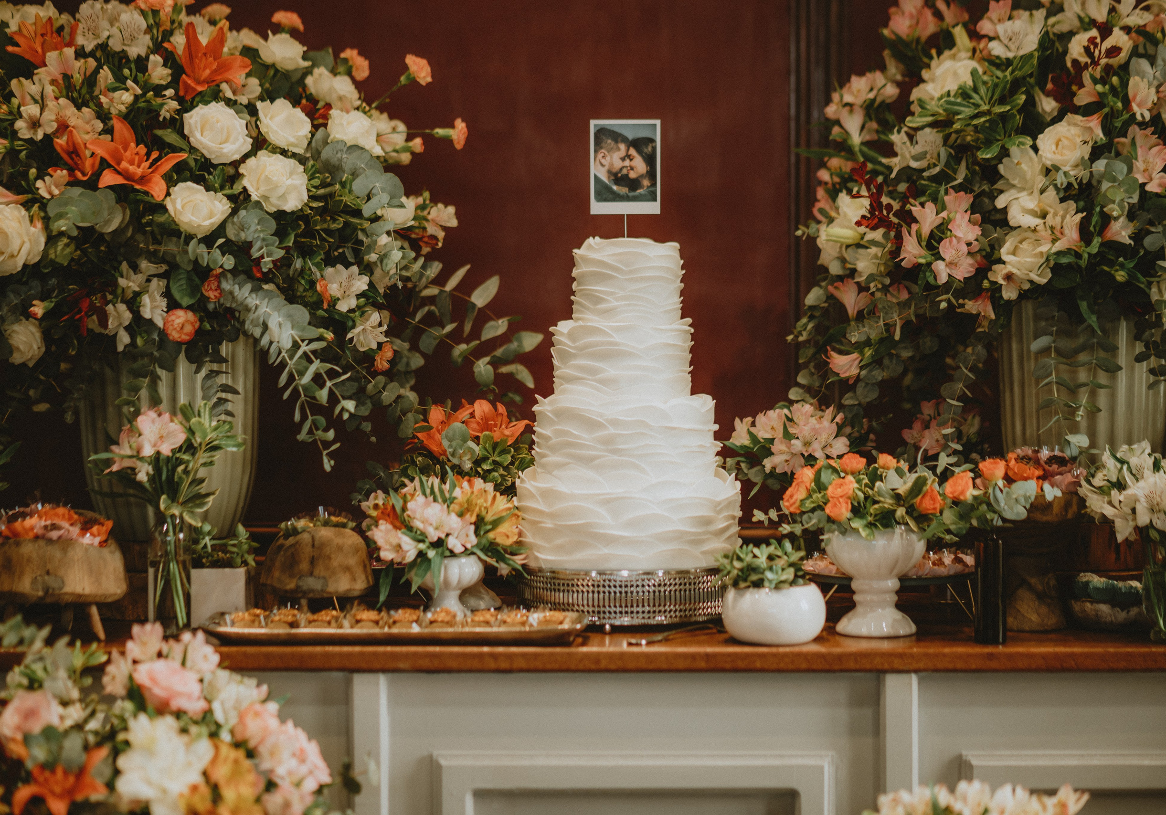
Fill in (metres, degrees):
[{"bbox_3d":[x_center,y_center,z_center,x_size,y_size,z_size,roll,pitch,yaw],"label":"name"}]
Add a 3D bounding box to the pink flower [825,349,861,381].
[{"bbox_3d":[0.309,-0.050,3.430,0.042,0.037,0.042,-10,7,-30],"label":"pink flower"}]

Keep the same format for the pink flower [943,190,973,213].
[{"bbox_3d":[0.442,-0.242,3.400,0.036,0.031,0.035,0,2,-6],"label":"pink flower"}]

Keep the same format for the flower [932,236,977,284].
[{"bbox_3d":[0.432,-0.172,3.360,0.053,0.055,0.040,0,2,3],"label":"flower"}]

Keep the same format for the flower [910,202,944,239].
[{"bbox_3d":[0.438,-0.238,3.680,0.044,0.048,0.046,1,3,11],"label":"flower"}]

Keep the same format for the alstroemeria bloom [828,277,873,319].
[{"bbox_3d":[0.318,-0.130,3.440,0.053,0.048,0.045,0,2,14],"label":"alstroemeria bloom"}]

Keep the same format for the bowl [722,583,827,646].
[{"bbox_3d":[0.212,0.228,3.190,0.116,0.065,0.116,0,2,0],"label":"bowl"}]

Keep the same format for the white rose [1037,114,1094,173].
[{"bbox_3d":[0.618,-0.338,3.700,0.072,0.072,0.062,0,3,9],"label":"white rose"}]

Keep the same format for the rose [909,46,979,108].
[{"bbox_3d":[0.471,-0.426,3.750,0.088,0.078,0.070,1,3,17],"label":"rose"}]

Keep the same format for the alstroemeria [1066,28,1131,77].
[{"bbox_3d":[0.601,-0.414,3.360,0.075,0.056,0.052,0,2,0],"label":"alstroemeria"}]

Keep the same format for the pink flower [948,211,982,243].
[{"bbox_3d":[0.487,-0.230,3.680,0.044,0.043,0.042,-1,3,-14],"label":"pink flower"}]

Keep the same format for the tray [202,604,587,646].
[{"bbox_3d":[-0.232,0.260,3.559,0.460,0.039,0.170,0,3,-2],"label":"tray"}]

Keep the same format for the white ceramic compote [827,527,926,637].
[{"bbox_3d":[0.363,0.214,3.575,0.120,0.128,0.120,0,3,0],"label":"white ceramic compote"}]

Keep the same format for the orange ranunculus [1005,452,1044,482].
[{"bbox_3d":[0.505,0.069,3.310,0.046,0.037,0.046,0,2,6],"label":"orange ranunculus"}]

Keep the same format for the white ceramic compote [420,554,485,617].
[{"bbox_3d":[-0.160,0.212,3.420,0.090,0.077,0.090,0,2,0],"label":"white ceramic compote"}]

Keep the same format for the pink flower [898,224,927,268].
[{"bbox_3d":[0.388,-0.189,3.390,0.037,0.052,0.042,-2,3,-37],"label":"pink flower"}]

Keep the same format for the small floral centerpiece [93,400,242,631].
[{"bbox_3d":[-0.524,0.135,3.624,0.175,0.283,0.130,0,3,0],"label":"small floral centerpiece"}]

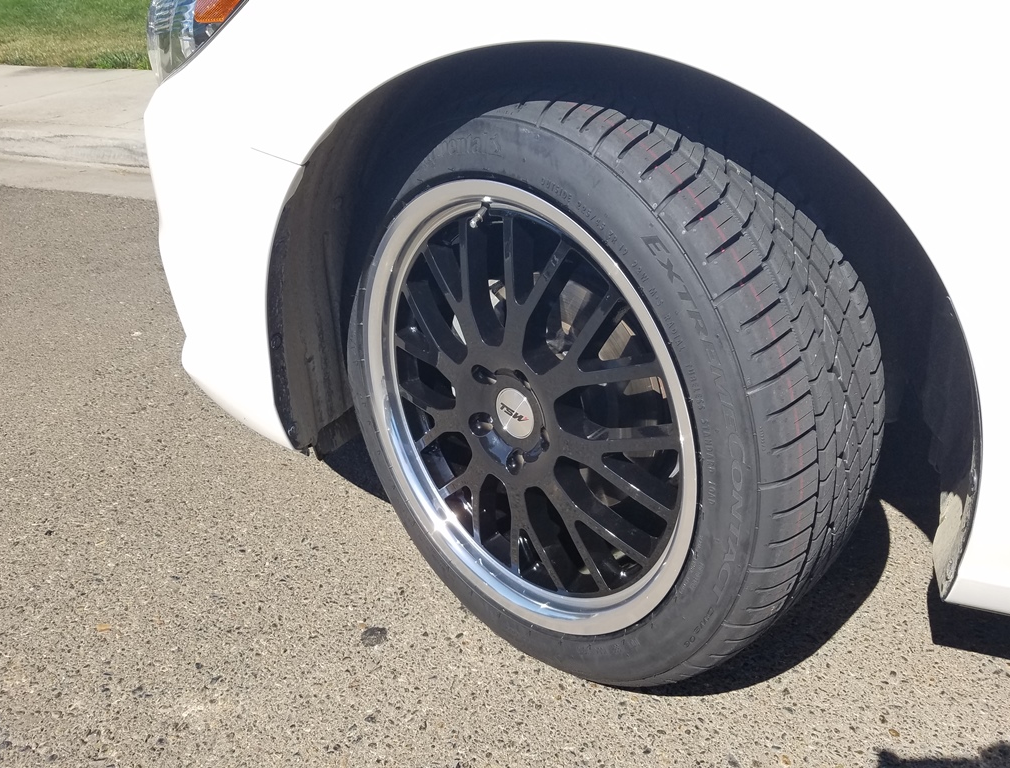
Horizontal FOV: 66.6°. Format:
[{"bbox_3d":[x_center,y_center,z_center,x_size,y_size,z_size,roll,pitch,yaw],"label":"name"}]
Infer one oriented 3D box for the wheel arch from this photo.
[{"bbox_3d":[0.085,-0.117,0.822,0.770,0.490,0.240,10,32,18],"label":"wheel arch"}]

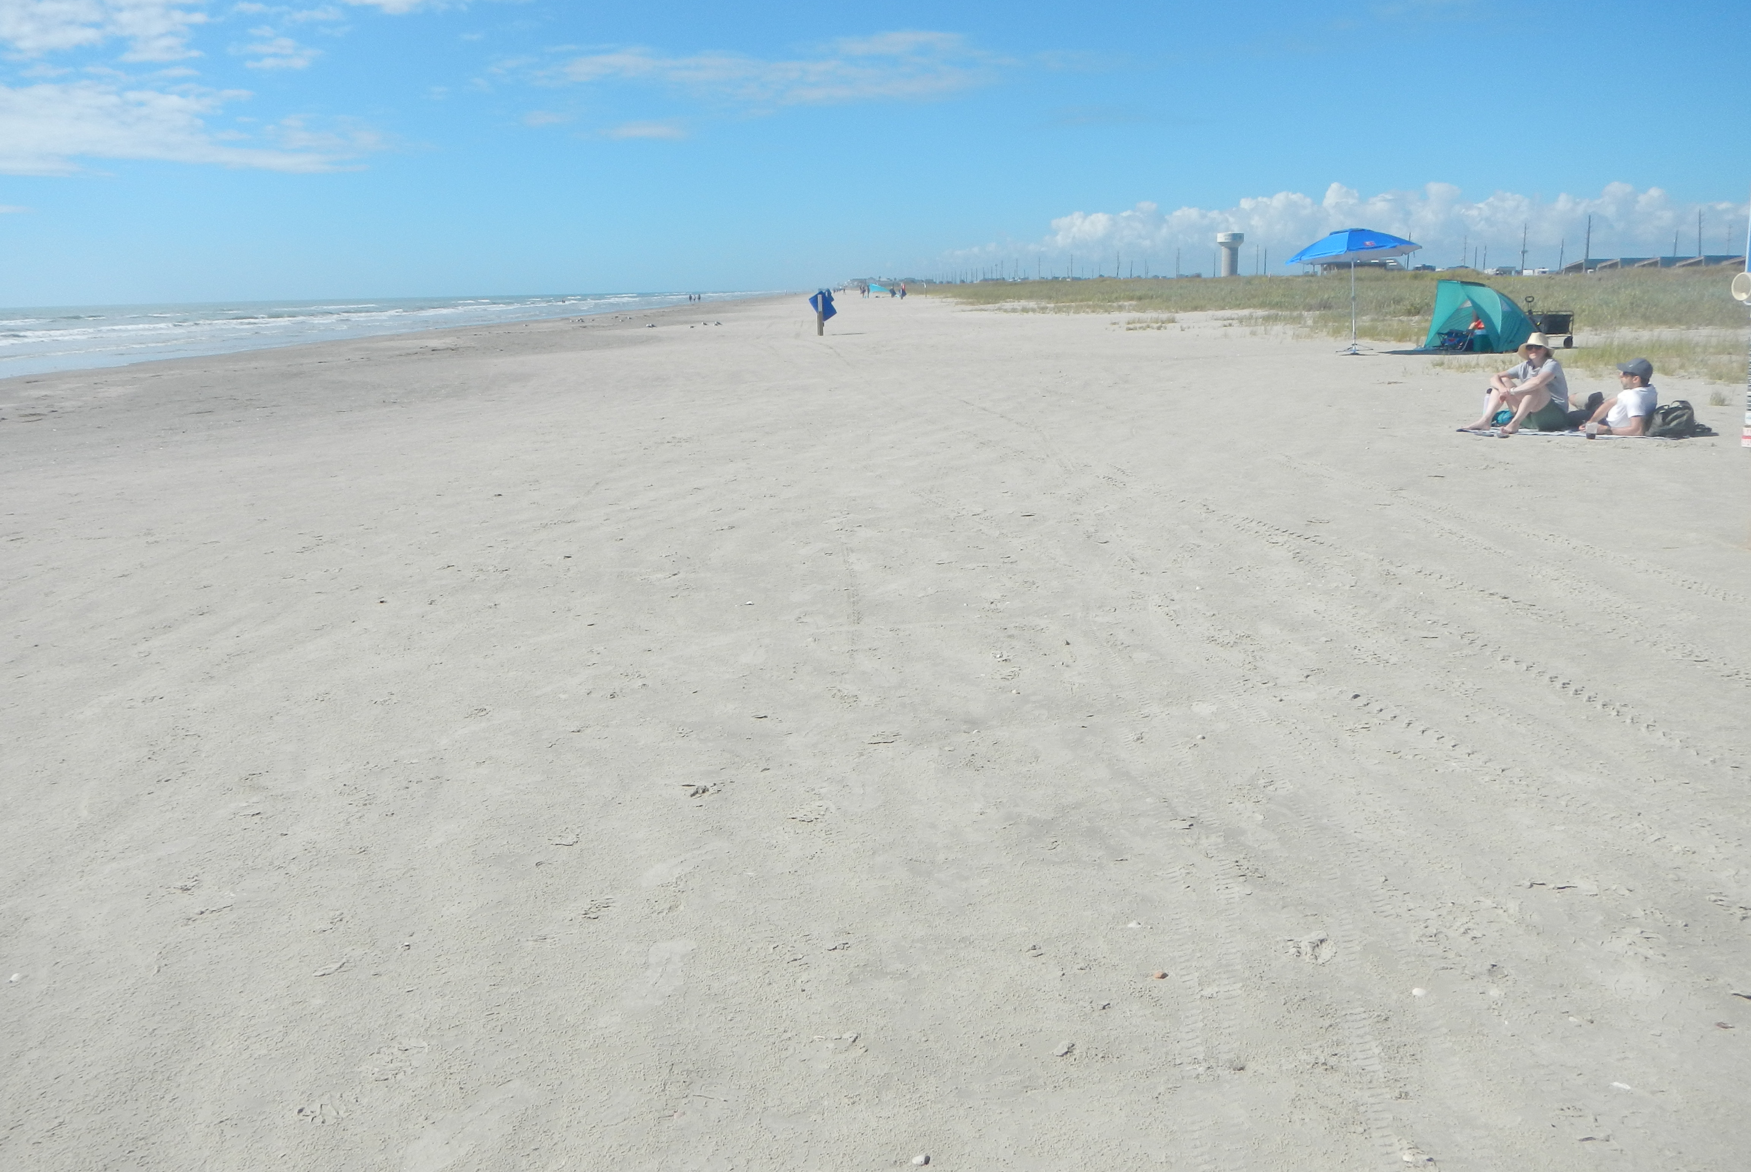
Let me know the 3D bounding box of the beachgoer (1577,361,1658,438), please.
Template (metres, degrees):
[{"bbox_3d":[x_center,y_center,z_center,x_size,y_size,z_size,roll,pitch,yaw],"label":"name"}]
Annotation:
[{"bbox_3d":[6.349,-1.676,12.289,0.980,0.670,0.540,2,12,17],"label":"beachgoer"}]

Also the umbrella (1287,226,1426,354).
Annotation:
[{"bbox_3d":[8.658,-5.284,25.416,2.300,2.220,2.300,4,13,22],"label":"umbrella"}]

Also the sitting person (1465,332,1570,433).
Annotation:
[{"bbox_3d":[5.662,-1.798,12.471,0.810,0.860,0.520,-4,12,-11],"label":"sitting person"}]

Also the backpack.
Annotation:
[{"bbox_3d":[6.703,-1.435,11.928,0.420,0.330,0.300,5,13,27],"label":"backpack"}]

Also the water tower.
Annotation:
[{"bbox_3d":[270.298,-250.954,1076.160,20.500,37.500,20.500,2,12,14],"label":"water tower"}]

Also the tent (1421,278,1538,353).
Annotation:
[{"bbox_3d":[11.298,-5.043,26.274,1.400,1.290,2.050,-6,13,-20],"label":"tent"}]

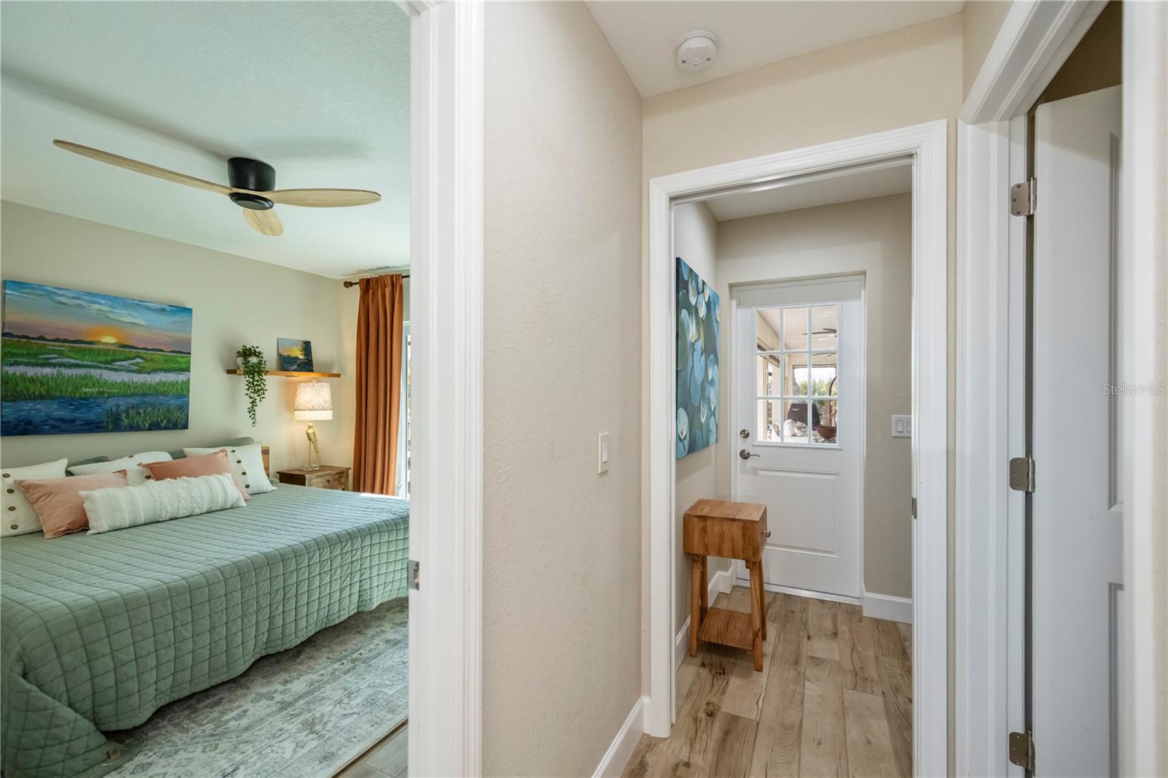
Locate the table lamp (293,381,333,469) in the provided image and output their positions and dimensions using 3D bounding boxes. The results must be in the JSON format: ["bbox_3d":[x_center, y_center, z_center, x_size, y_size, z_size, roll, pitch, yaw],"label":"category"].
[{"bbox_3d":[-2.512,0.338,4.180,0.310,0.807,0.310,0,0,28],"label":"table lamp"}]

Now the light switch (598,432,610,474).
[{"bbox_3d":[0.066,0.201,1.427,0.011,0.118,0.071,0,0,28],"label":"light switch"}]

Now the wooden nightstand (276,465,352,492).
[{"bbox_3d":[-2.424,1.030,4.080,0.390,0.577,0.420,0,0,28],"label":"wooden nightstand"}]

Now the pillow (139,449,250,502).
[{"bbox_3d":[-2.474,0.591,2.900,0.140,0.420,0.450,-46,-20,20],"label":"pillow"}]

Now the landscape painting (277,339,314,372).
[{"bbox_3d":[-2.638,-0.294,4.165,0.020,0.295,0.300,-11,-5,27],"label":"landscape painting"}]

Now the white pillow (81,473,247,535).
[{"bbox_3d":[-2.395,0.637,2.622,0.290,0.130,0.680,47,23,24],"label":"white pillow"}]

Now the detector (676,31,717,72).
[{"bbox_3d":[0.370,-1.100,1.483,0.132,0.040,0.132,0,0,0],"label":"detector"}]

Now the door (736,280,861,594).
[{"bbox_3d":[1.400,0.304,3.023,0.769,2.024,0.061,0,0,27],"label":"door"}]

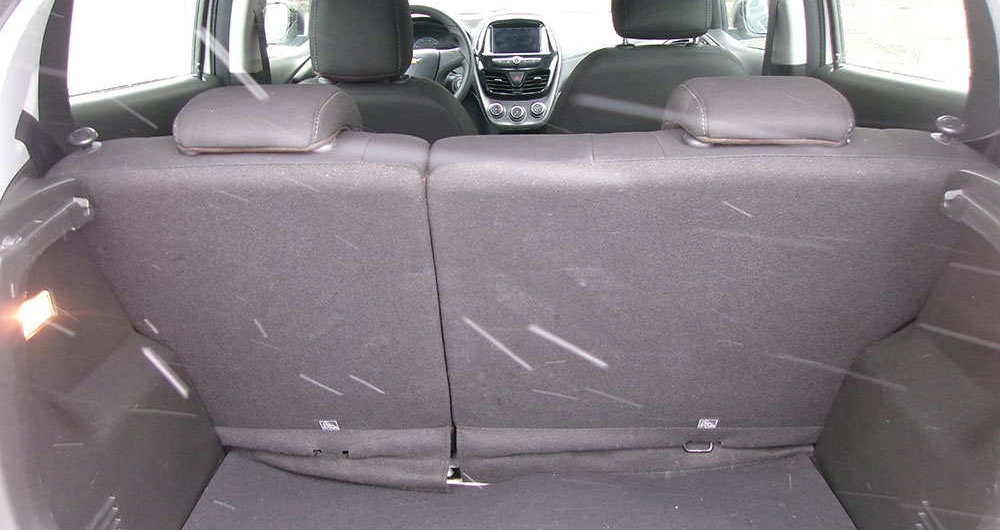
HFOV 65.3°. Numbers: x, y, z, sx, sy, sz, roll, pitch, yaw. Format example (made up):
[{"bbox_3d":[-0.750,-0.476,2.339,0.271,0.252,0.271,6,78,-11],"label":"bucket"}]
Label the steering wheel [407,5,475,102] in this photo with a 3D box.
[{"bbox_3d":[-0.262,-0.599,2.355,0.370,0.370,0.100,0,-4,1],"label":"steering wheel"}]

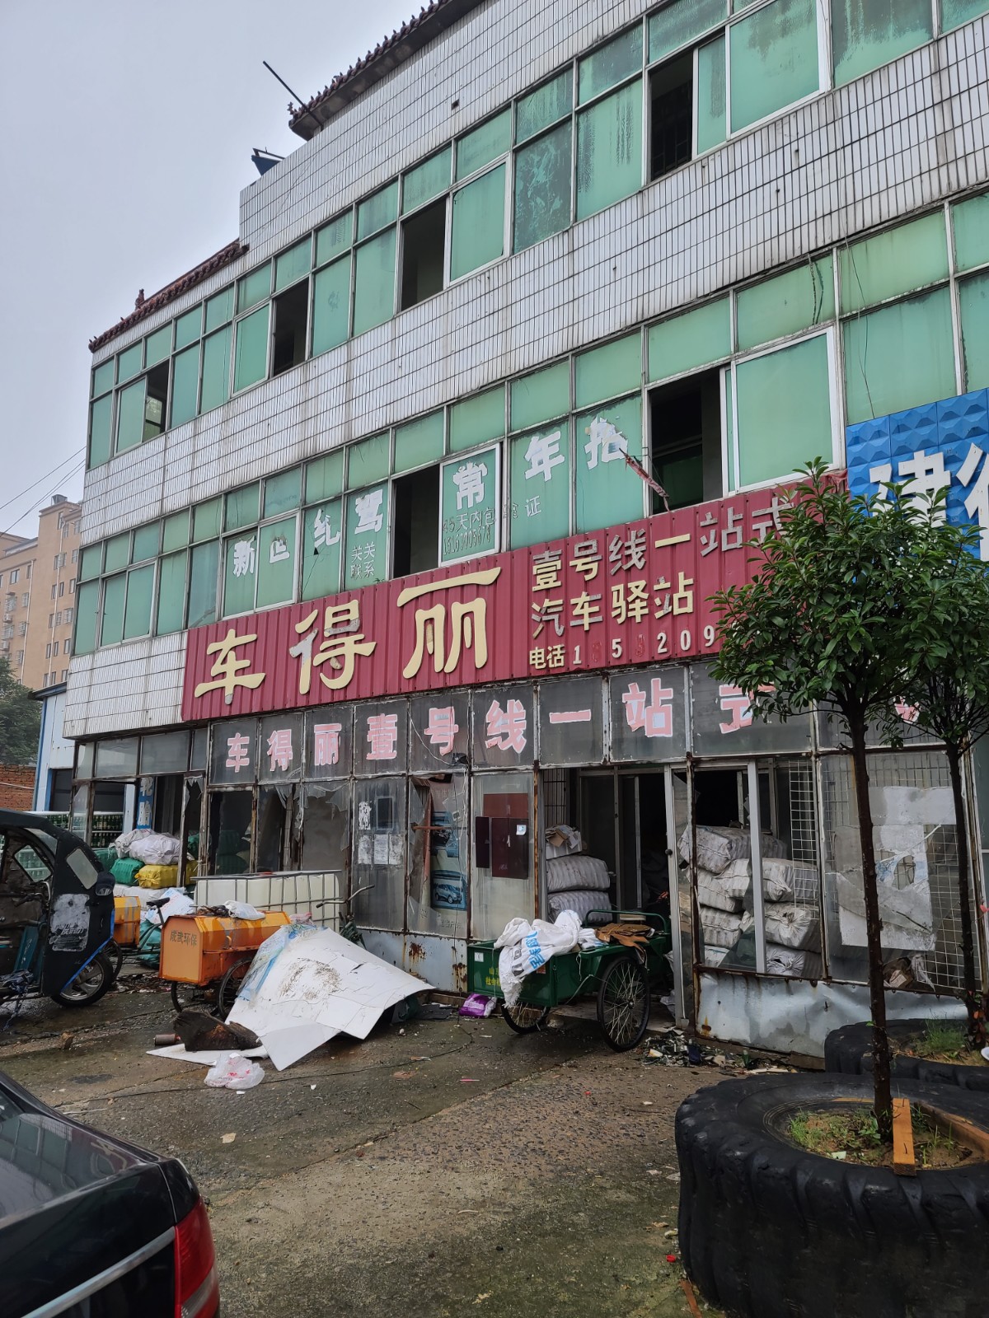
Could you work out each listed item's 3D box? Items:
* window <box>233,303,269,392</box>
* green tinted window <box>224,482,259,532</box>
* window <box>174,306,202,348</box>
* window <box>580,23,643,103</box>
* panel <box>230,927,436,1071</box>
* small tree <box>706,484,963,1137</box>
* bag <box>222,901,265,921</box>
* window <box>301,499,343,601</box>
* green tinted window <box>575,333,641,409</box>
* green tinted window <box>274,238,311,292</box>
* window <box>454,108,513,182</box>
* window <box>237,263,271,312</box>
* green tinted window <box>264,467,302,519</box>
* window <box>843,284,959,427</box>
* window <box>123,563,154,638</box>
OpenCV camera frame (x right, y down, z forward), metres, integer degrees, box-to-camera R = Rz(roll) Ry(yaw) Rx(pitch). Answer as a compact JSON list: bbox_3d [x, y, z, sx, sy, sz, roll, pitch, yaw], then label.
[{"bbox_3d":[-3.178,-4.051,12.484,0.741,1.017,0.060,-8,-13,41],"label":"window"},{"bbox_3d":[-3.190,-1.919,12.094,0.707,0.494,0.090,-9,-13,40],"label":"green tinted window"},{"bbox_3d":[-4.366,-4.737,13.613,0.718,0.405,0.080,-8,-13,41],"label":"window"},{"bbox_3d":[1.092,-5.541,8.904,0.717,0.407,0.090,-9,-13,40],"label":"window"},{"bbox_3d":[-1.471,2.629,7.618,1.400,0.760,1.700,-4,-11,24],"label":"panel"},{"bbox_3d":[1.244,0.455,3.423,0.878,2.381,0.878,0,-10,0],"label":"small tree"},{"bbox_3d":[-2.270,2.279,8.600,0.320,0.160,0.250,8,-13,-39],"label":"bag"},{"bbox_3d":[-2.118,-1.331,11.670,0.735,1.155,0.080,-8,-13,41],"label":"window"},{"bbox_3d":[1.005,-2.528,8.393,0.697,0.480,0.080,-8,-14,41],"label":"green tinted window"},{"bbox_3d":[-2.536,-4.956,12.030,0.715,0.454,0.090,-9,-13,40],"label":"green tinted window"},{"bbox_3d":[-0.128,-5.747,10.662,0.837,0.458,0.080,-8,-13,41],"label":"window"},{"bbox_3d":[-3.150,-4.875,12.552,0.729,0.433,0.080,-8,-13,41],"label":"window"},{"bbox_3d":[-2.551,-1.999,11.540,0.711,0.470,0.090,-9,-13,40],"label":"green tinted window"},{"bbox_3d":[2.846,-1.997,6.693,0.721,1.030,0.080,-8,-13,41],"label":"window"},{"bbox_3d":[-5.464,-0.871,14.613,0.798,1.046,0.080,-8,-13,41],"label":"window"}]

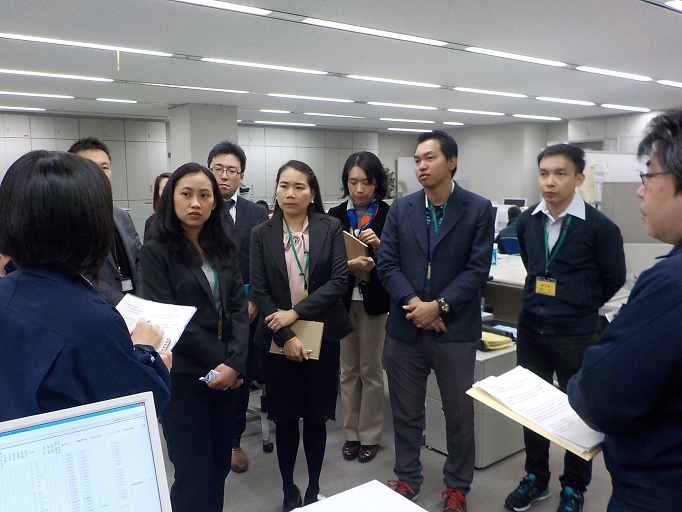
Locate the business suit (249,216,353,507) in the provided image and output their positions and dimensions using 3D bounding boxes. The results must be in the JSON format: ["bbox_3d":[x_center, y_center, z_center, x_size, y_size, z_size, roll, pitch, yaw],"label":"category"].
[{"bbox_3d":[-0.181,0.472,2.712,0.470,1.359,0.340,-1,7,-1],"label":"business suit"}]

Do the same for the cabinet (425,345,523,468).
[{"bbox_3d":[0.847,0.796,3.397,0.580,0.605,0.395,-6,9,-36],"label":"cabinet"}]

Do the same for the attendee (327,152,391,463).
[{"bbox_3d":[0.105,0.270,3.190,0.430,1.634,0.360,1,7,10],"label":"attendee"}]

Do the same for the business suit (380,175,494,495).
[{"bbox_3d":[0.428,0.409,2.710,0.530,1.481,0.310,3,8,23],"label":"business suit"}]

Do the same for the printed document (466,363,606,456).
[{"bbox_3d":[0.503,0.358,1.437,0.230,0.030,0.310,-10,28,-44],"label":"printed document"}]

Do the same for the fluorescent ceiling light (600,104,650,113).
[{"bbox_3d":[4.076,-2.125,8.450,1.230,0.060,0.150,-6,9,-36],"label":"fluorescent ceiling light"}]

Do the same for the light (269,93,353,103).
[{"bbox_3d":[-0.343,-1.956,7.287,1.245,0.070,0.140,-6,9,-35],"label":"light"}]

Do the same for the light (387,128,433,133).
[{"bbox_3d":[1.437,-2.590,12.098,1.230,0.060,0.150,-6,9,-36],"label":"light"}]

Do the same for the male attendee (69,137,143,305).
[{"bbox_3d":[-1.203,0.292,2.986,0.500,1.750,0.320,-8,11,-44],"label":"male attendee"}]

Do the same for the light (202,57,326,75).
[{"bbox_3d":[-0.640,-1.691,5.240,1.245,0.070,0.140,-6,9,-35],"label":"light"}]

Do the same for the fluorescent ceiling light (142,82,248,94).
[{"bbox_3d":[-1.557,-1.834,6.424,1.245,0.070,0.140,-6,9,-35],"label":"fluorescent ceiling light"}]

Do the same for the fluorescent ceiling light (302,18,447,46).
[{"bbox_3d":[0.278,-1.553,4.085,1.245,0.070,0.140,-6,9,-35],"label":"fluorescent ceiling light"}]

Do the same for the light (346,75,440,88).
[{"bbox_3d":[0.557,-1.746,5.864,1.230,0.060,0.150,-6,9,-36],"label":"light"}]

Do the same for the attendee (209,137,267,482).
[{"bbox_3d":[-0.586,0.256,3.107,0.480,1.697,0.320,-1,7,-7],"label":"attendee"}]

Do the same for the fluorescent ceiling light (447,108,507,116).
[{"bbox_3d":[2.034,-2.155,8.812,1.230,0.060,0.150,-6,9,-36],"label":"fluorescent ceiling light"}]

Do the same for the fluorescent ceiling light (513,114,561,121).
[{"bbox_3d":[3.225,-2.284,9.698,1.230,0.060,0.150,-6,9,-36],"label":"fluorescent ceiling light"}]

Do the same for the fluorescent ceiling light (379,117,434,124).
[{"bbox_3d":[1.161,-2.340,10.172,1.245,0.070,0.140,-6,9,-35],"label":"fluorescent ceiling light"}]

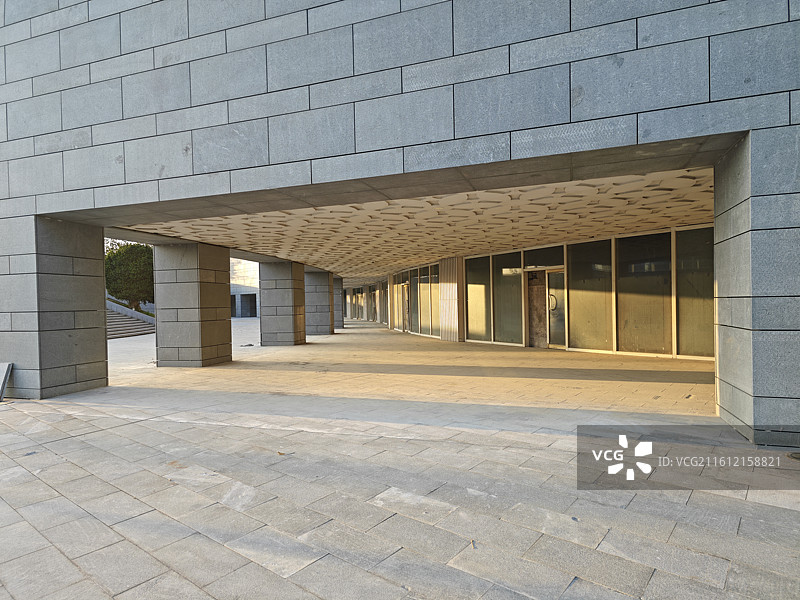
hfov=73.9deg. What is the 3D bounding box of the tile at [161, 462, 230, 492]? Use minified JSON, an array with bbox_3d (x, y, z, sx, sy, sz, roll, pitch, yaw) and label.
[{"bbox_3d":[-1.676,1.482,4.386,0.600,0.030,0.310,-1,0,42],"label":"tile"}]

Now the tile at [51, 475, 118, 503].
[{"bbox_3d":[-2.507,1.525,4.248,0.589,0.040,0.307,-1,1,39],"label":"tile"}]

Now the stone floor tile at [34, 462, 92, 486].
[{"bbox_3d":[-2.934,1.531,4.616,0.583,0.040,0.318,-1,1,39],"label":"stone floor tile"}]

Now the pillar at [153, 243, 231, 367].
[{"bbox_3d":[-5.079,0.129,13.138,1.203,2.905,1.283,-1,0,13],"label":"pillar"}]

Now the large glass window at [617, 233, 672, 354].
[{"bbox_3d":[5.836,-0.136,12.751,0.060,2.881,1.482,-1,0,-31],"label":"large glass window"}]

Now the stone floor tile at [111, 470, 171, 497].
[{"bbox_3d":[-2.090,1.514,4.338,0.600,0.040,0.305,-1,1,39],"label":"stone floor tile"}]

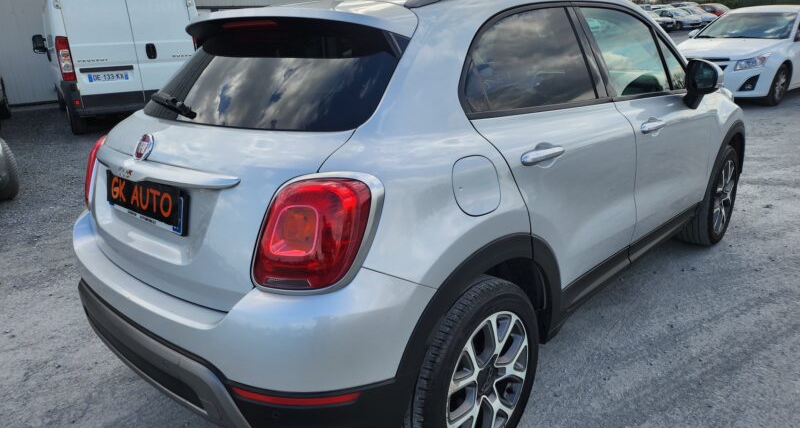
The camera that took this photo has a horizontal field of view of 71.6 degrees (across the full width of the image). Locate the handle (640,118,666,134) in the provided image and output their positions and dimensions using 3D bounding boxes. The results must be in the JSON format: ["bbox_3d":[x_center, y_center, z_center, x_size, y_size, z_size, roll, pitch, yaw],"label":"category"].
[{"bbox_3d":[1.083,-0.373,2.366,0.050,0.045,0.245,13,23,42],"label":"handle"}]

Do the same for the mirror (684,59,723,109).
[{"bbox_3d":[1.478,-0.627,2.672,0.200,0.250,0.160,13,23,42],"label":"mirror"}]

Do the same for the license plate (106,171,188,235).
[{"bbox_3d":[-0.800,-0.044,1.728,0.530,0.120,0.025,13,11,42],"label":"license plate"}]

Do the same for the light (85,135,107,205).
[{"bbox_3d":[-1.198,-0.173,2.283,0.150,0.290,0.320,-11,18,-24],"label":"light"}]

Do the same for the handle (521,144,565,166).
[{"bbox_3d":[0.441,-0.181,1.718,0.050,0.045,0.245,13,23,42],"label":"handle"}]

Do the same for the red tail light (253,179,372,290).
[{"bbox_3d":[-0.212,0.046,1.372,0.320,0.290,0.150,4,18,23],"label":"red tail light"}]

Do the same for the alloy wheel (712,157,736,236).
[{"bbox_3d":[2.002,-0.108,3.559,0.170,0.455,0.455,13,23,42],"label":"alloy wheel"}]

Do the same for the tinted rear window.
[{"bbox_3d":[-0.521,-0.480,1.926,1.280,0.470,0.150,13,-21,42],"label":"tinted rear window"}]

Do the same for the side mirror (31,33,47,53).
[{"bbox_3d":[-6.985,-3.295,10.718,0.270,0.380,0.190,-14,20,-30],"label":"side mirror"}]

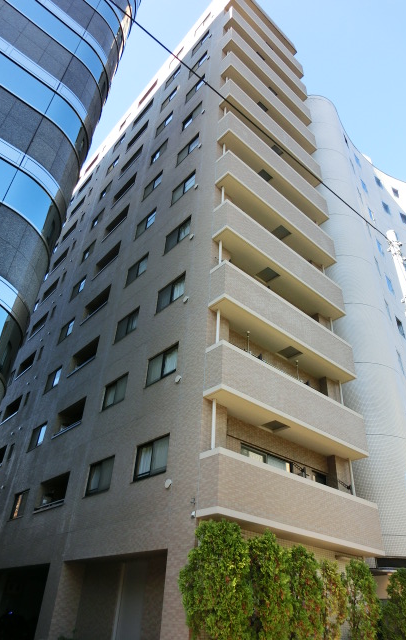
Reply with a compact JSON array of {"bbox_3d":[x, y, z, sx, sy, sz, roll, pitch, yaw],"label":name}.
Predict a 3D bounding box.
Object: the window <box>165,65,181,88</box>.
[{"bbox_3d":[-1.906,-16.019,29.362,0.200,1.050,1.560,29,-43,-31],"label":"window"}]

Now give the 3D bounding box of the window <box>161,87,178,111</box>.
[{"bbox_3d":[-2.049,-13.688,27.661,0.200,1.050,1.560,29,-43,-31],"label":"window"}]

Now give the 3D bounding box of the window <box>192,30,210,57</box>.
[{"bbox_3d":[-0.127,-17.315,27.727,0.150,1.030,1.530,29,-44,-30],"label":"window"}]

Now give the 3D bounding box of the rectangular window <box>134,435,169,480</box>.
[{"bbox_3d":[-1.388,3.744,12.038,0.150,1.004,1.543,29,-43,-31],"label":"rectangular window"}]

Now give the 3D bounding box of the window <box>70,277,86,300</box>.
[{"bbox_3d":[-6.976,-1.783,25.043,0.150,1.005,1.405,29,-44,-30],"label":"window"}]

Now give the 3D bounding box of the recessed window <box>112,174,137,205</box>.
[{"bbox_3d":[-4.535,-7.633,26.478,0.300,0.992,2.394,29,-44,-30],"label":"recessed window"}]

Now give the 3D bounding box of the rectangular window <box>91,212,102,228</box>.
[{"bbox_3d":[-6.688,-6.410,28.446,0.200,1.050,1.510,29,-43,-31],"label":"rectangular window"}]

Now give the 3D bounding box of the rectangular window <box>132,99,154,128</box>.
[{"bbox_3d":[-4.275,-14.691,31.750,0.200,0.863,2.411,29,-44,-30],"label":"rectangular window"}]

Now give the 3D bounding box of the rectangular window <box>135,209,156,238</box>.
[{"bbox_3d":[-2.674,-4.459,20.831,0.150,1.016,1.508,29,-44,-30],"label":"rectangular window"}]

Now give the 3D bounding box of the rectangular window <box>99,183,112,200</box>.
[{"bbox_3d":[-6.547,-8.811,30.254,0.150,1.005,1.405,29,-44,-30],"label":"rectangular window"}]

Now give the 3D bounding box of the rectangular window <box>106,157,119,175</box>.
[{"bbox_3d":[-6.400,-11.026,31.832,0.200,1.050,1.510,29,-43,-31],"label":"rectangular window"}]

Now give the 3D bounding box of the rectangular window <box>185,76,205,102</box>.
[{"bbox_3d":[-0.393,-12.344,23.781,0.150,1.004,1.543,29,-43,-31],"label":"rectangular window"}]

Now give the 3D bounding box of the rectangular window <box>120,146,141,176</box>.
[{"bbox_3d":[-4.518,-9.941,28.178,0.200,1.050,2.520,29,-43,-31],"label":"rectangular window"}]

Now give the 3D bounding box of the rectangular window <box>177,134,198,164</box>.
[{"bbox_3d":[-0.672,-7.814,20.453,0.150,1.004,1.543,29,-43,-31],"label":"rectangular window"}]

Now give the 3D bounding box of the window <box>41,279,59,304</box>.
[{"bbox_3d":[-10.177,-1.870,29.622,0.150,1.036,2.374,29,-43,-31],"label":"window"}]

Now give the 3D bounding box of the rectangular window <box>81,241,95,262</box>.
[{"bbox_3d":[-6.836,-4.033,26.732,0.200,1.050,1.510,29,-43,-31],"label":"rectangular window"}]

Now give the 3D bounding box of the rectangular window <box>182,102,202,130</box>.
[{"bbox_3d":[-0.530,-10.102,22.126,0.150,1.004,1.543,29,-43,-31],"label":"rectangular window"}]

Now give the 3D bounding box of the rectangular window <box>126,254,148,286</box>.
[{"bbox_3d":[-2.754,-2.090,18.832,0.150,1.004,1.543,29,-43,-31],"label":"rectangular window"}]

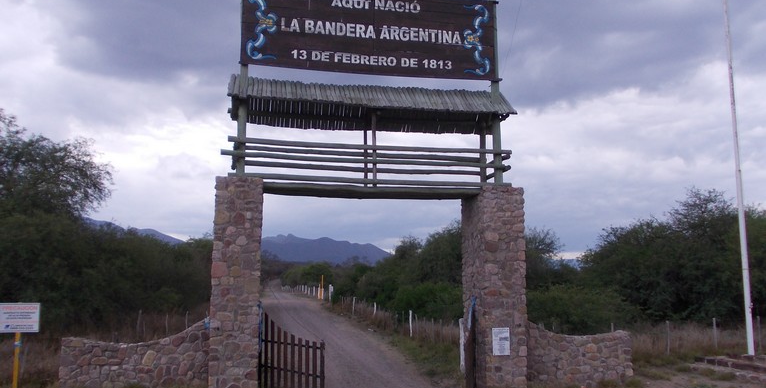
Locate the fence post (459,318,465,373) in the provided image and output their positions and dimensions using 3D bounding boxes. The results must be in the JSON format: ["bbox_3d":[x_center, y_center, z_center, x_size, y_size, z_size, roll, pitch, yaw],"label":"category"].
[{"bbox_3d":[1.357,2.600,10.600,0.100,0.970,0.100,1,-7,-10],"label":"fence post"}]

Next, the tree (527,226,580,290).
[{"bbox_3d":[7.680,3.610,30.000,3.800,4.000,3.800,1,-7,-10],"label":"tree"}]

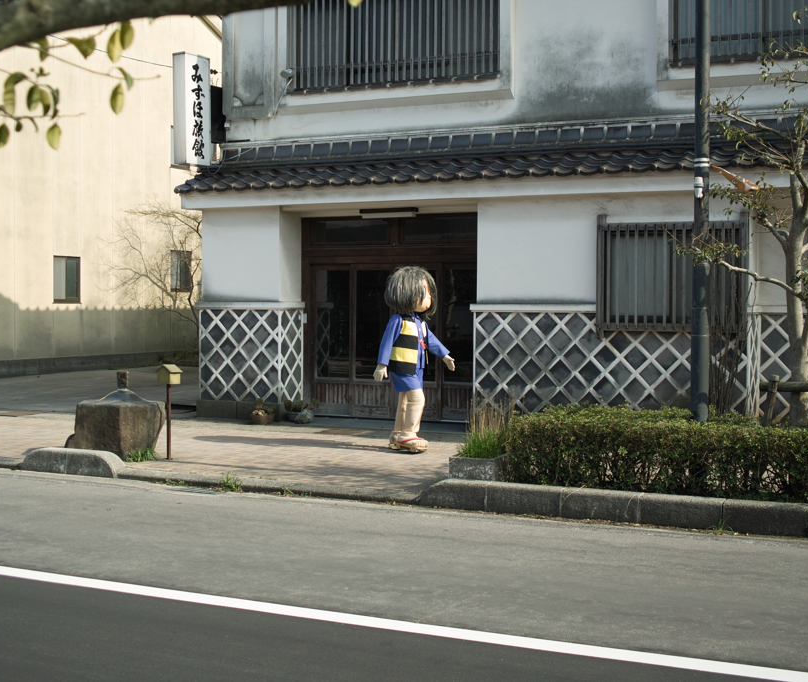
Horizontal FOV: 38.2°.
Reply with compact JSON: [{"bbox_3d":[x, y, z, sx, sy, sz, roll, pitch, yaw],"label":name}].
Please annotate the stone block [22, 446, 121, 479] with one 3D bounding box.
[{"bbox_3d":[-3.212,1.167,11.303,1.180,0.220,0.180,1,3,25],"label":"stone block"}]

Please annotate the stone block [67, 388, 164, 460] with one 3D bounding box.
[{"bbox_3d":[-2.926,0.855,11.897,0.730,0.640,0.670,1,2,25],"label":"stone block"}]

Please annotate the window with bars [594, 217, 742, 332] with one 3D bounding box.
[{"bbox_3d":[2.879,-0.696,12.496,1.620,1.285,0.200,1,2,25],"label":"window with bars"}]

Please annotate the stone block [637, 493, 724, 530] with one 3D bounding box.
[{"bbox_3d":[2.084,1.270,8.720,0.627,0.215,0.180,1,3,25],"label":"stone block"}]

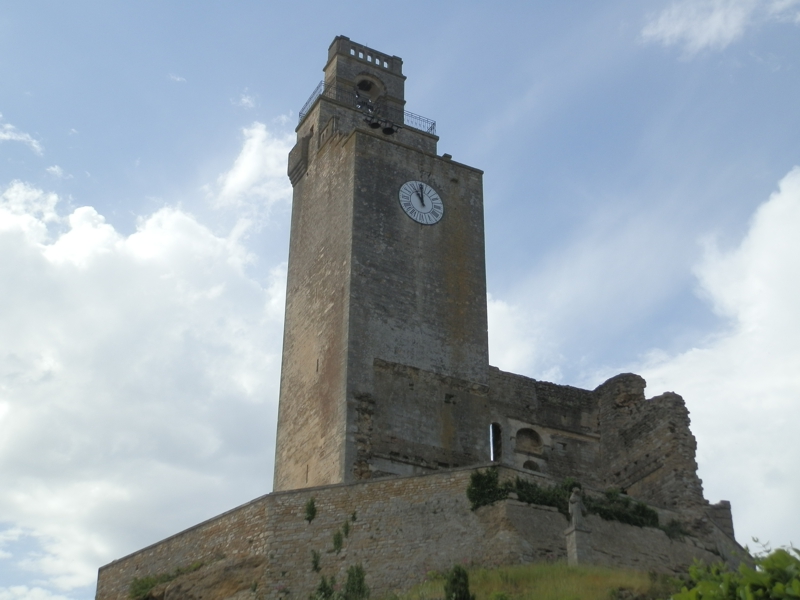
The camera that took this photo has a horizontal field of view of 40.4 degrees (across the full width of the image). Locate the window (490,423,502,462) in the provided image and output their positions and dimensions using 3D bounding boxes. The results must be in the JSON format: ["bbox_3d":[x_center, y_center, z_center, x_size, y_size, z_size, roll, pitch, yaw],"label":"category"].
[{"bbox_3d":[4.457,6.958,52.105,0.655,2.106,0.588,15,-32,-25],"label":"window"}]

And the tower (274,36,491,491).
[{"bbox_3d":[-0.843,-2.454,58.869,7.924,32.060,8.316,15,-32,-25],"label":"tower"}]

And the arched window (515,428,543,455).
[{"bbox_3d":[6.188,6.981,53.110,1.613,1.310,0.504,15,-32,-25],"label":"arched window"}]

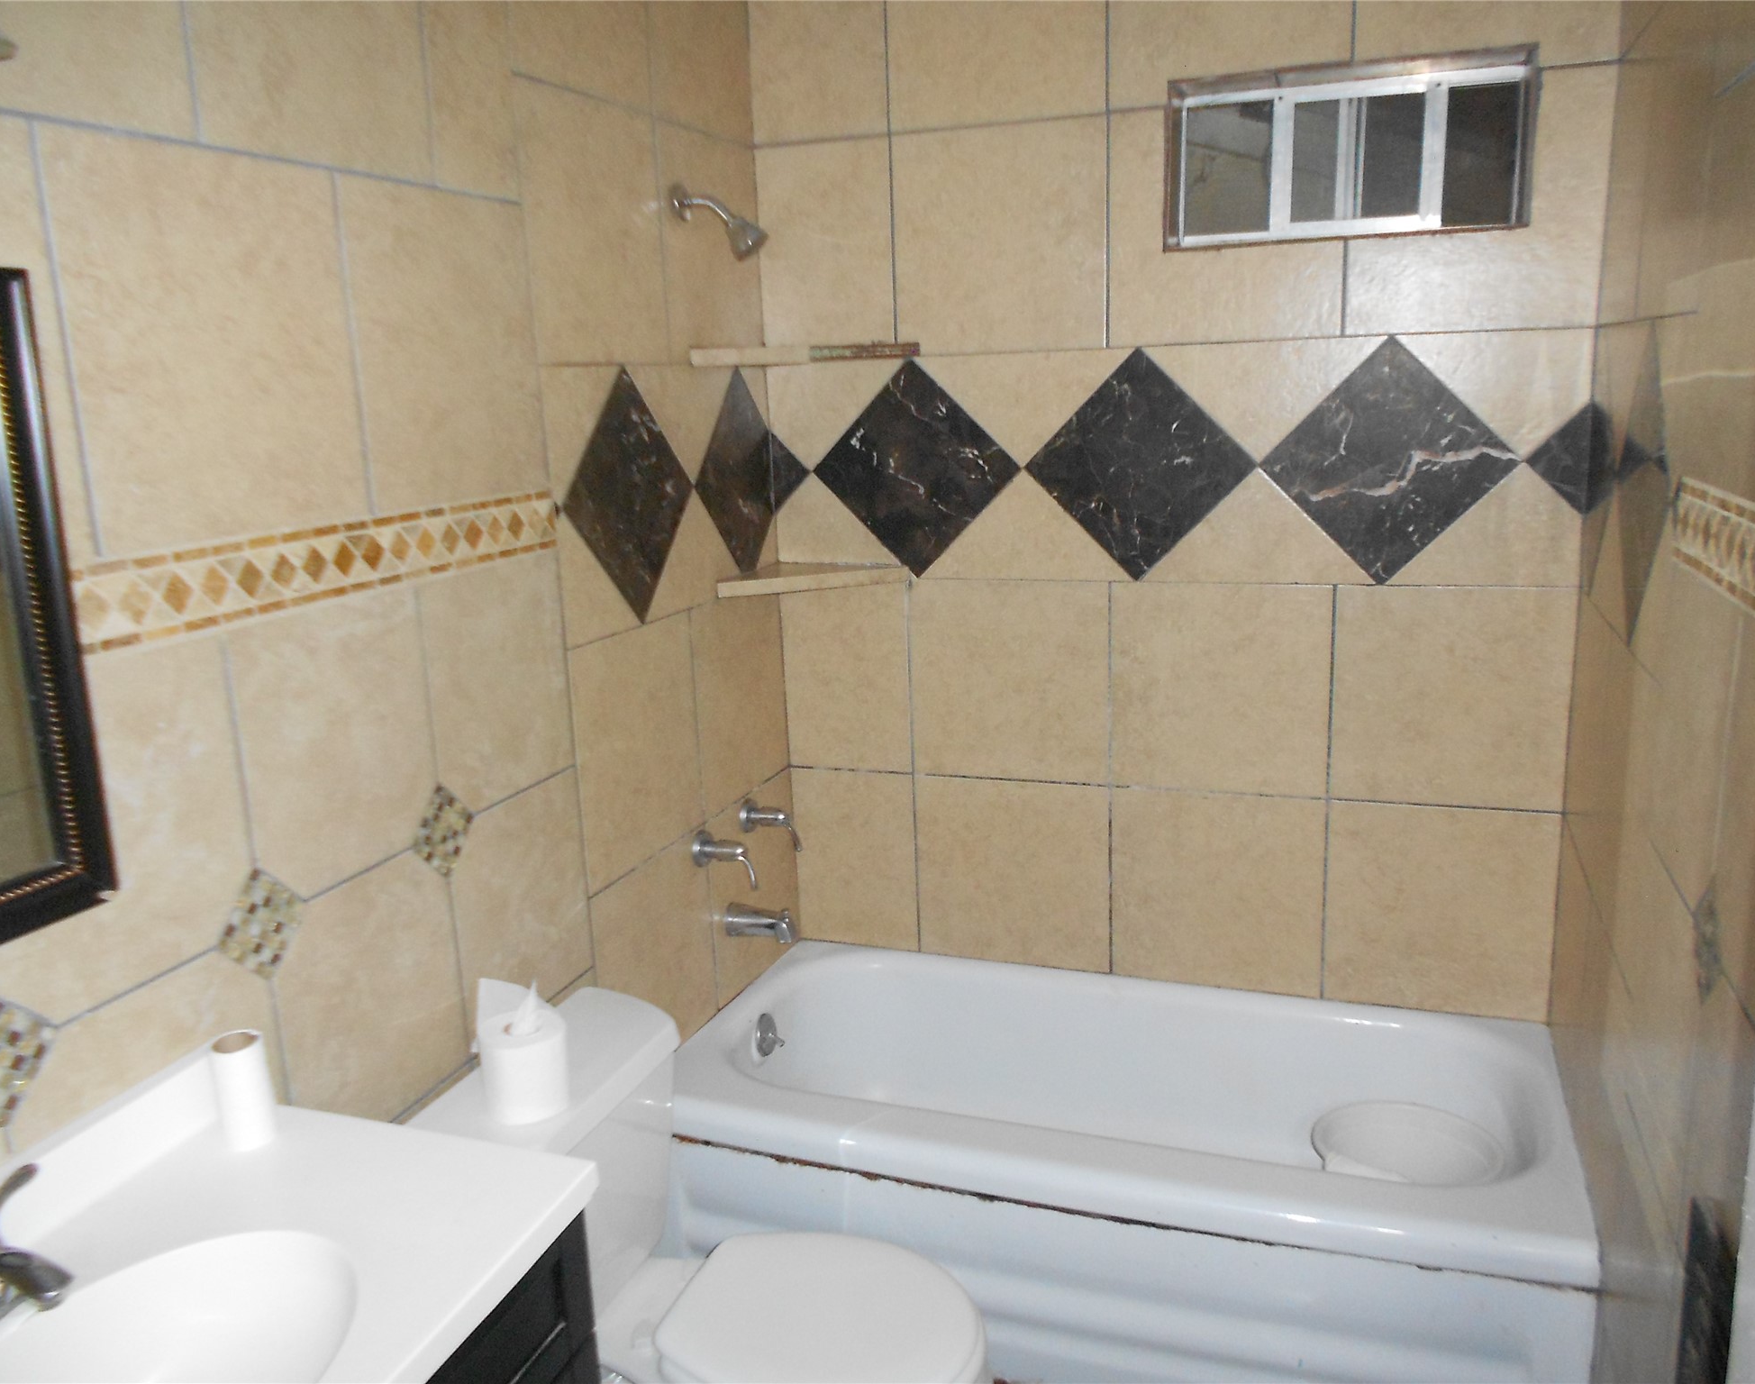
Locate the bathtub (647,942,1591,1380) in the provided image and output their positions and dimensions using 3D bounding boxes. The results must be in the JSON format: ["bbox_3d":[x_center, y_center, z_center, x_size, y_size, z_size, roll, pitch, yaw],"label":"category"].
[{"bbox_3d":[0.408,0.843,2.502,1.510,0.389,0.755,2,14,20],"label":"bathtub"}]

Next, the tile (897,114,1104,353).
[{"bbox_3d":[0.226,-0.838,2.579,0.408,0.404,0.010,2,14,20],"label":"tile"}]

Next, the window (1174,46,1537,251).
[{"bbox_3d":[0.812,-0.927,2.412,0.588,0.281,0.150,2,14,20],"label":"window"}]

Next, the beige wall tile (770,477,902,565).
[{"bbox_3d":[-0.068,-0.339,2.811,0.295,0.206,0.010,2,14,20],"label":"beige wall tile"}]

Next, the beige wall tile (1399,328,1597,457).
[{"bbox_3d":[1.040,-0.500,2.352,0.310,0.215,0.010,2,14,20],"label":"beige wall tile"}]

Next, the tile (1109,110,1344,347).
[{"bbox_3d":[0.610,-0.822,2.436,0.406,0.403,0.012,2,14,20],"label":"tile"}]

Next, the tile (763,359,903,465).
[{"bbox_3d":[-0.078,-0.549,2.762,0.292,0.212,0.012,2,14,20],"label":"tile"}]

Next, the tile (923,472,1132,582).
[{"bbox_3d":[0.285,-0.322,2.682,0.430,0.210,0.010,2,14,20],"label":"tile"}]

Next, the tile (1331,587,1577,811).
[{"bbox_3d":[1.023,0.011,2.482,0.392,0.404,0.010,2,14,20],"label":"tile"}]

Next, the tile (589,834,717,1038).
[{"bbox_3d":[-0.391,0.482,2.464,0.010,0.397,0.412,2,14,20],"label":"tile"}]

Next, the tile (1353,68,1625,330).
[{"bbox_3d":[0.987,-0.804,2.294,0.396,0.405,0.010,2,14,20],"label":"tile"}]

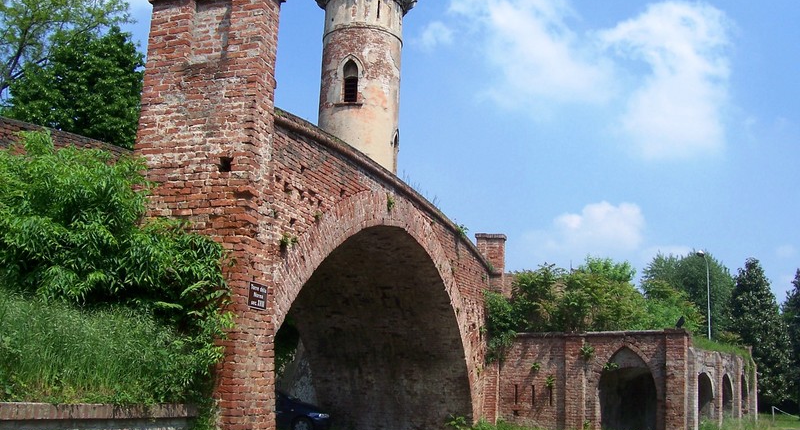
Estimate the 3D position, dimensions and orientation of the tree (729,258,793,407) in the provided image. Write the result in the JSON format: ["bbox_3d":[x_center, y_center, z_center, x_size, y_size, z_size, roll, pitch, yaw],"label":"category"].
[{"bbox_3d":[23.780,7.836,51.967,4.200,10.100,4.200,-2,-12,24],"label":"tree"}]

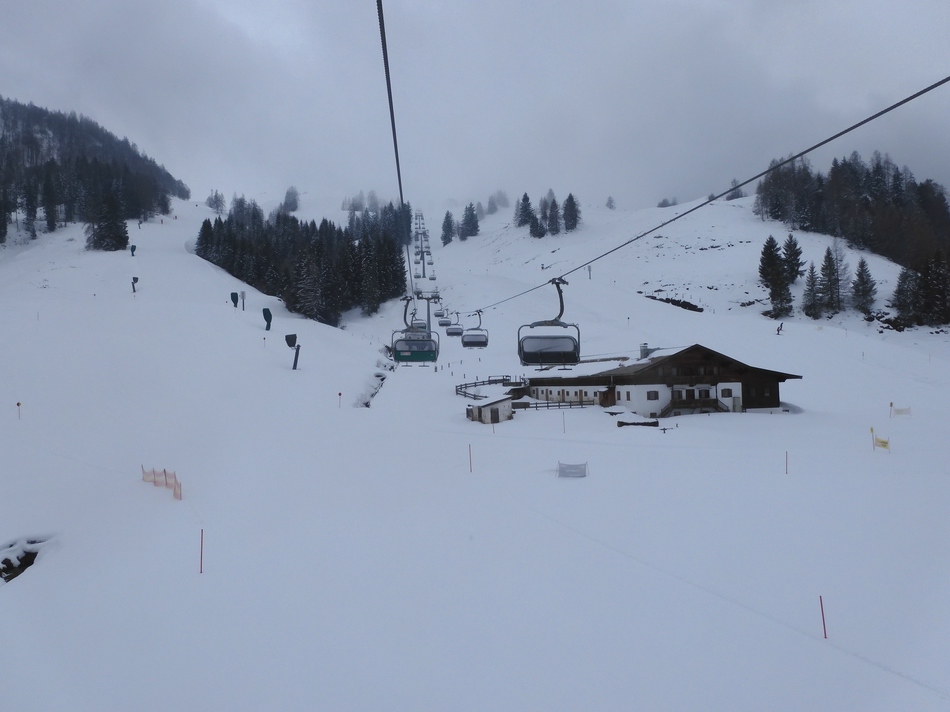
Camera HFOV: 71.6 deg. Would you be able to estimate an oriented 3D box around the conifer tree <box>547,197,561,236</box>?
[{"bbox_3d":[43.512,-77.323,365.000,7.370,19.950,7.370,-2,-2,7],"label":"conifer tree"}]

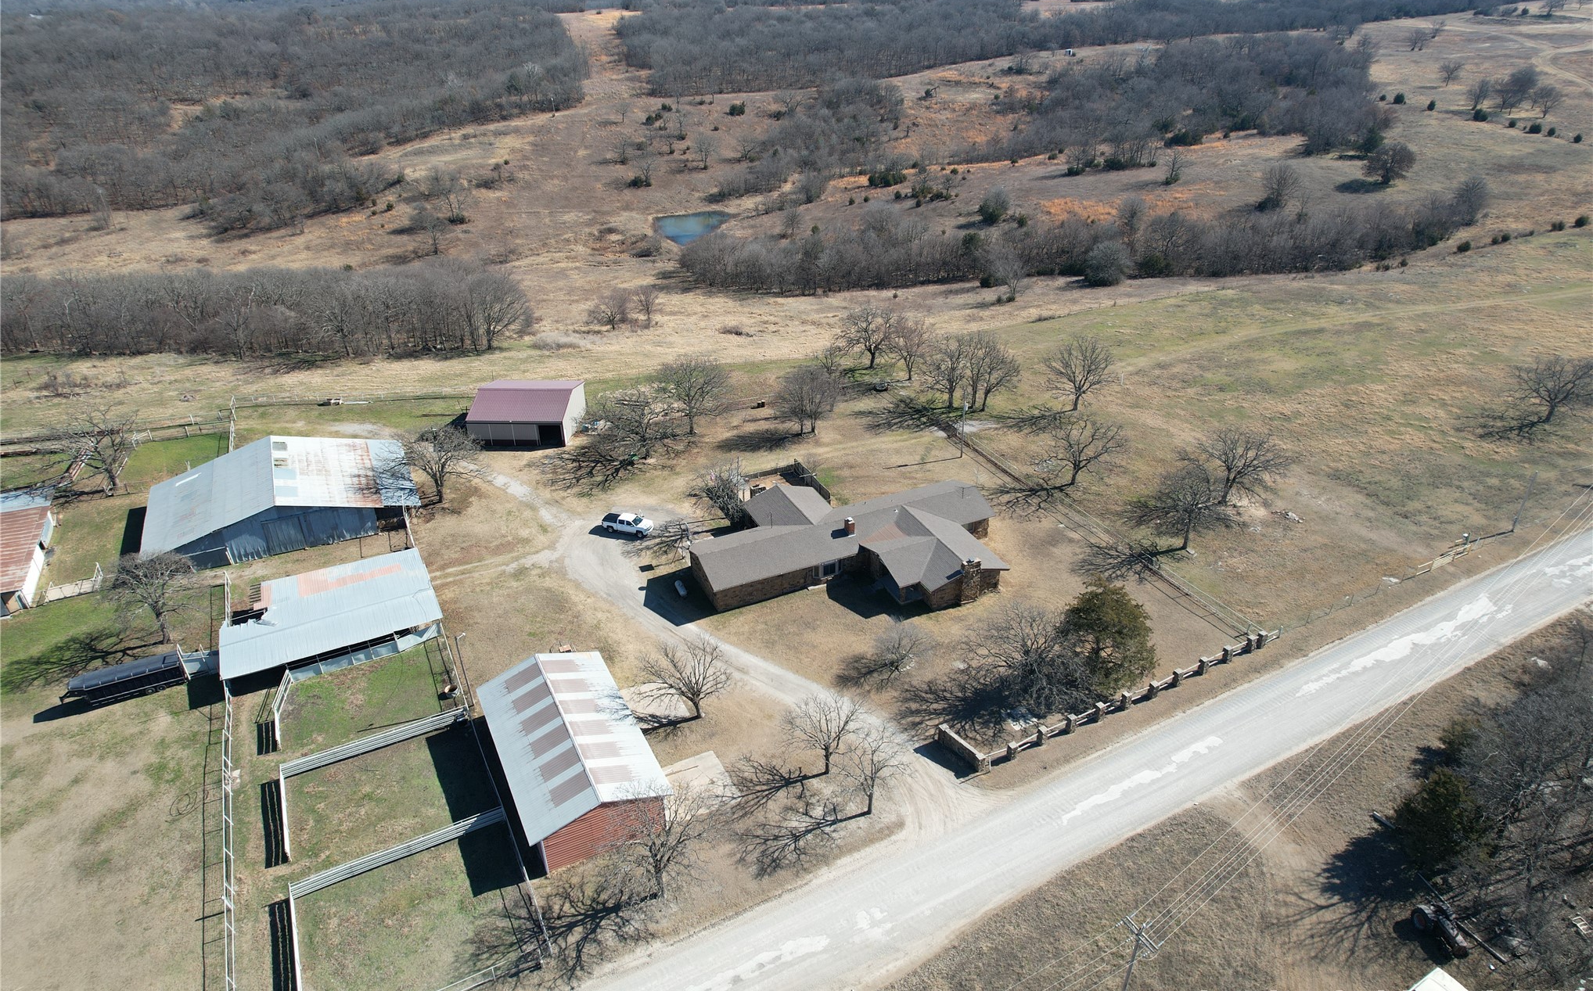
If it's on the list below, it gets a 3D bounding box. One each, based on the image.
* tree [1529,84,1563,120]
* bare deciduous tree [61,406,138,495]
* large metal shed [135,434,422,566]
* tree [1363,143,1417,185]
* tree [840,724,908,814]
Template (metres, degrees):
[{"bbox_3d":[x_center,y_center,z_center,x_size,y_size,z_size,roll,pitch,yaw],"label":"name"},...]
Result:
[{"bbox_3d":[261.039,-137.641,339.514,9.680,11.220,9.680,19,35,31],"label":"tree"},{"bbox_3d":[-84.988,-5.758,119.178,7.690,10.790,7.310,-22,36,-33],"label":"bare deciduous tree"},{"bbox_3d":[-59.703,-0.395,113.271,28.000,6.300,18.300,-14,32,-23],"label":"large metal shed"},{"bbox_3d":[154.840,-86.720,254.530,13.640,10.080,13.230,16,33,26],"label":"tree"},{"bbox_3d":[5.444,21.045,73.279,5.570,8.280,5.570,2,30,5],"label":"tree"}]

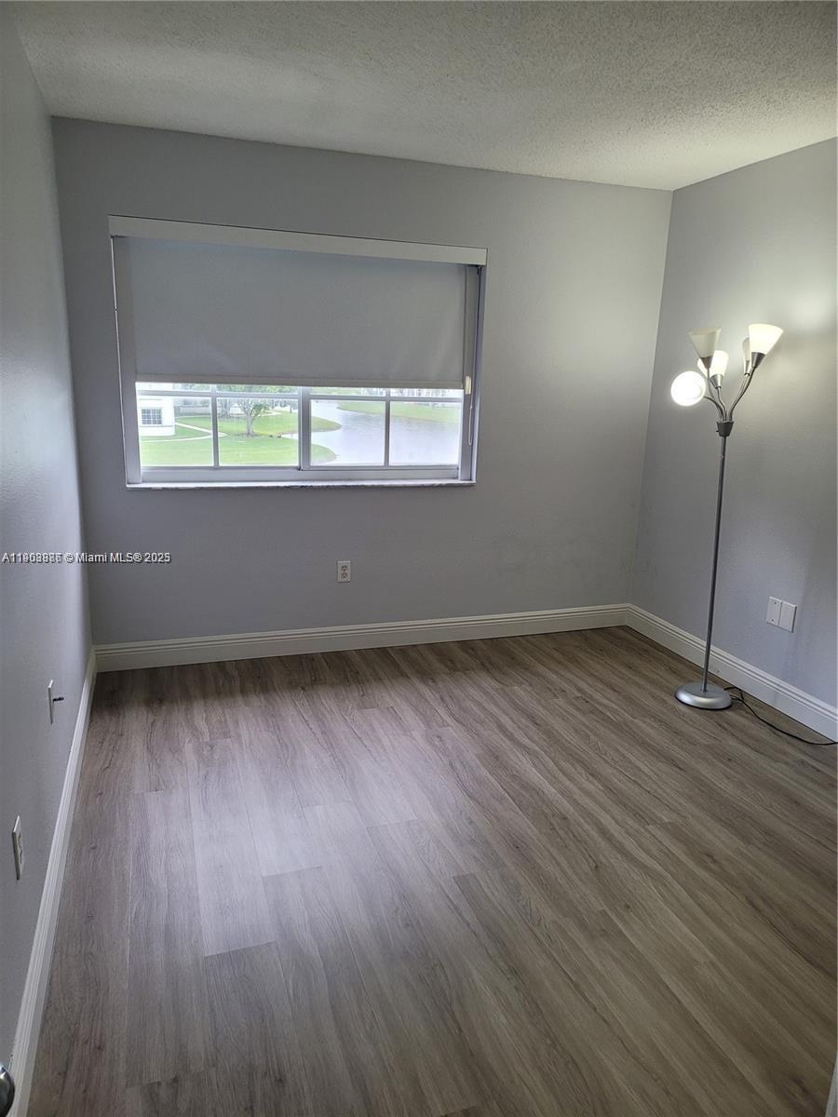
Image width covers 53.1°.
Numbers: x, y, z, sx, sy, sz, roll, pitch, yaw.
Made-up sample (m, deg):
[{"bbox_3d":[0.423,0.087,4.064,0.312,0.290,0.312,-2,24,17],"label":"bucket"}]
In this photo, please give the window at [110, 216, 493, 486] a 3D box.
[{"bbox_3d":[-0.518,-0.933,4.030,1.740,1.170,0.120,-3,14,-18],"label":"window"}]

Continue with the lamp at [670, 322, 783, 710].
[{"bbox_3d":[1.308,-0.168,3.676,0.460,1.680,0.460,-3,14,-18],"label":"lamp"}]

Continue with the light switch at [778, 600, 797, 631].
[{"bbox_3d":[1.637,0.259,3.726,0.012,0.118,0.078,-3,15,-18],"label":"light switch"}]

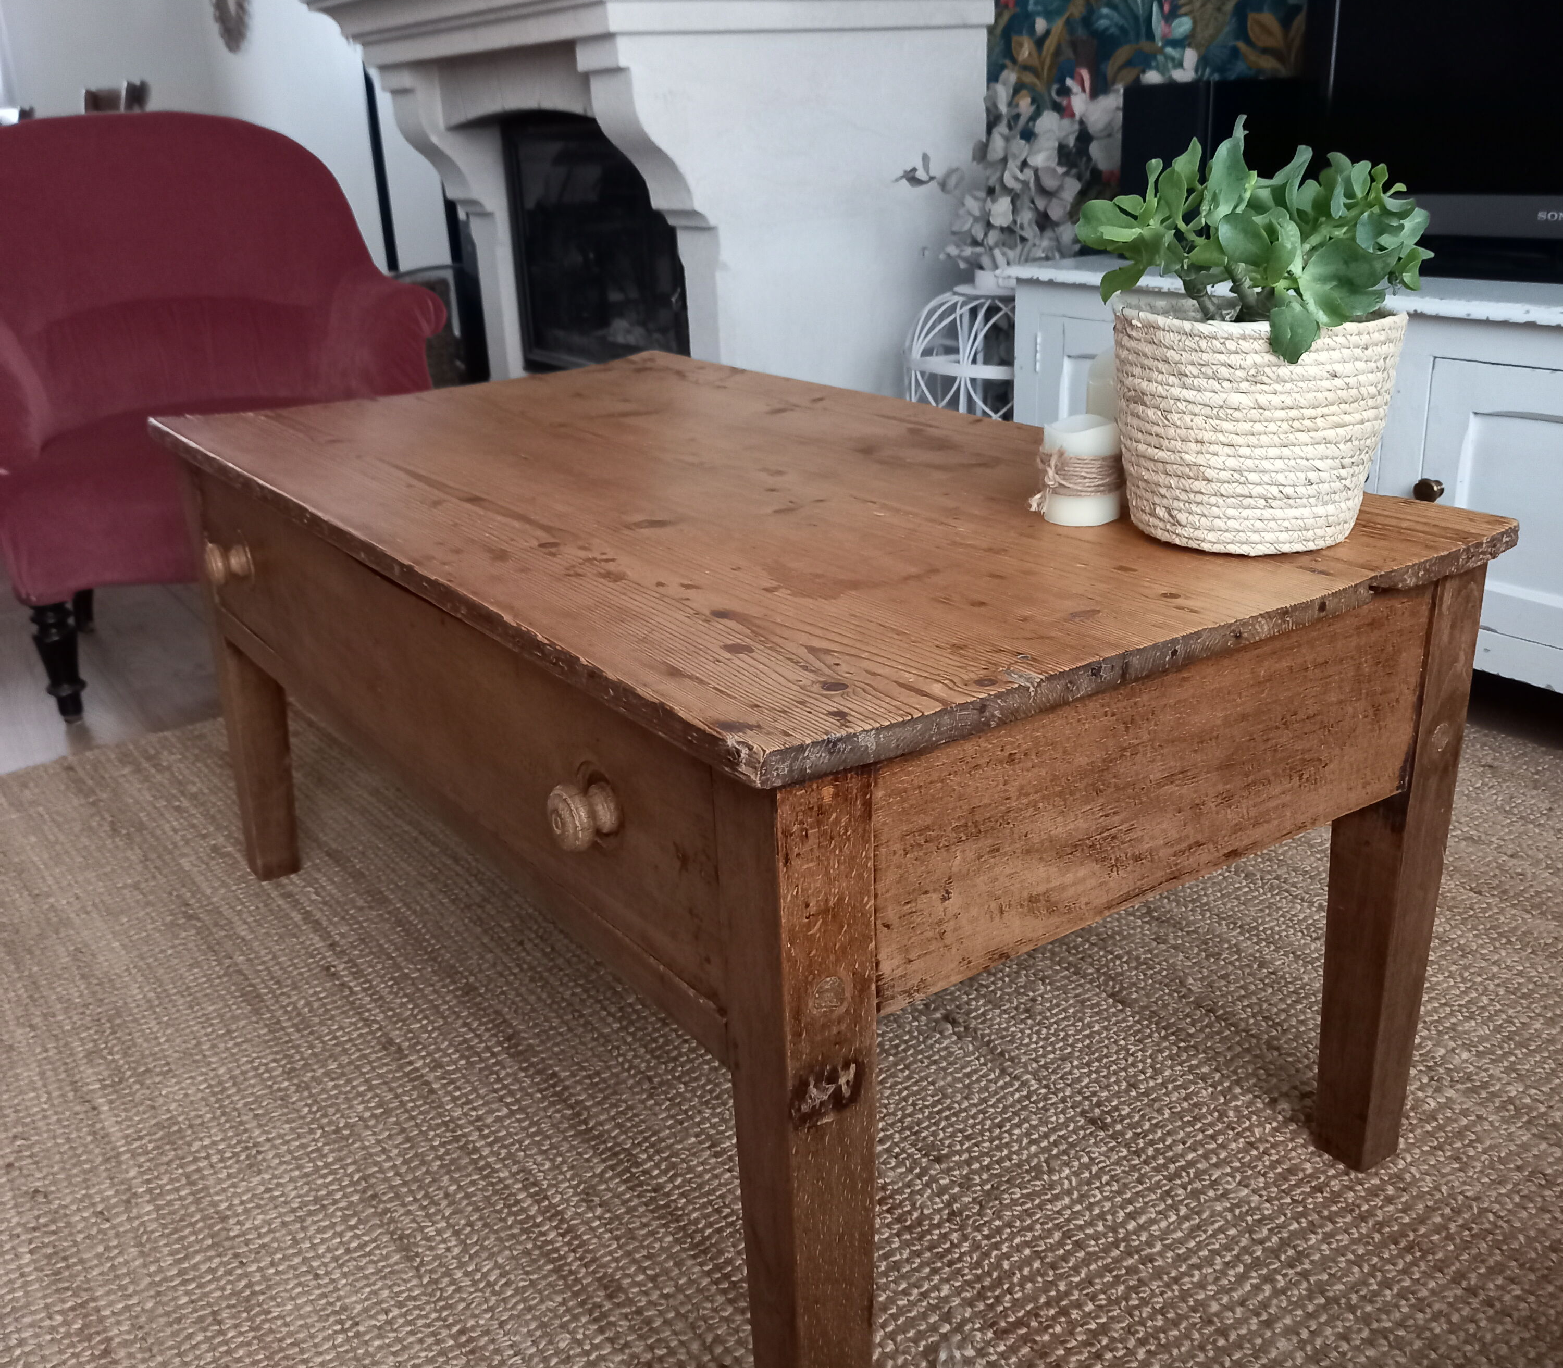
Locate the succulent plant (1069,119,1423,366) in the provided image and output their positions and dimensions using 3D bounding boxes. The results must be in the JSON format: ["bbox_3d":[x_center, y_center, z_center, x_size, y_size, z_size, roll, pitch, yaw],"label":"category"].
[{"bbox_3d":[0.288,-0.278,0.917,0.200,0.145,0.210,-16,24,-32],"label":"succulent plant"}]

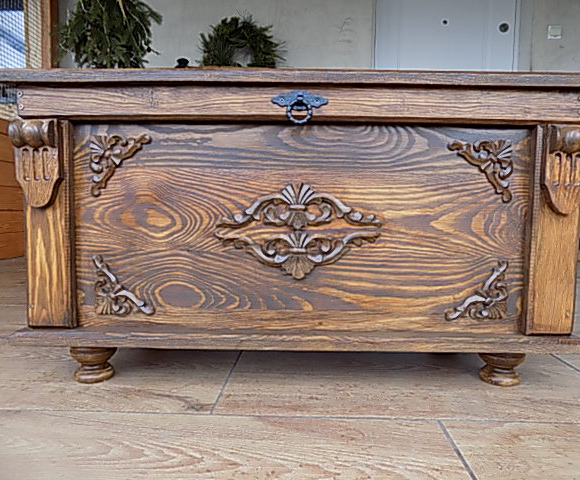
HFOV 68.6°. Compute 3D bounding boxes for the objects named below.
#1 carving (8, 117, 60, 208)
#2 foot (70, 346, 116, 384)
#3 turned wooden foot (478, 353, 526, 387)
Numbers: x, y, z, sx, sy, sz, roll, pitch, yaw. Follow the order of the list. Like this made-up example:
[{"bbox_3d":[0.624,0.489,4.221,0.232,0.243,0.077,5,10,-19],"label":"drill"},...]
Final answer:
[{"bbox_3d":[-0.385,-0.115,0.647,0.069,0.133,0.034,1,5,0],"label":"carving"},{"bbox_3d":[-0.327,0.194,0.709,0.073,0.063,0.073,1,5,0],"label":"foot"},{"bbox_3d":[0.351,0.202,0.703,0.073,0.063,0.073,1,5,0],"label":"turned wooden foot"}]

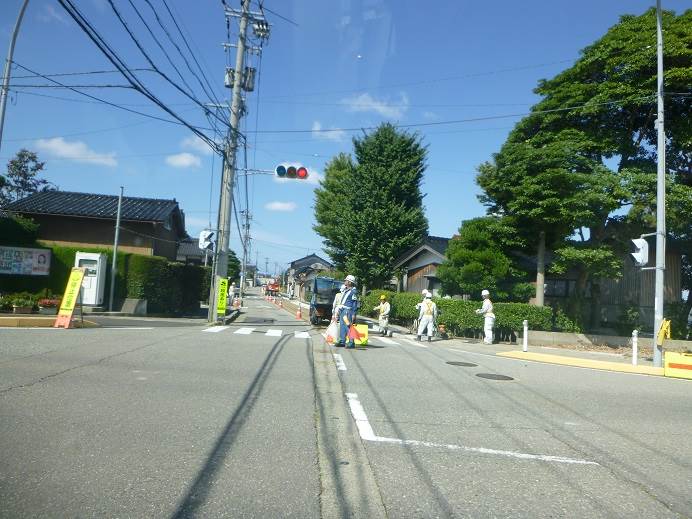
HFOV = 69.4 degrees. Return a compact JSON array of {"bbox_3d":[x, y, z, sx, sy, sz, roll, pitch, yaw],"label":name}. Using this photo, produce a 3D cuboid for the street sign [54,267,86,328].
[{"bbox_3d":[-7.488,1.048,13.647,0.520,1.640,0.460,1,-3,23],"label":"street sign"}]

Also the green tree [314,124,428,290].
[{"bbox_3d":[1.121,-1.639,22.510,4.800,8.910,4.800,3,-4,0],"label":"green tree"}]

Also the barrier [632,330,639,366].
[{"bbox_3d":[6.314,1.941,10.900,0.115,0.790,0.115,3,-3,0],"label":"barrier"}]

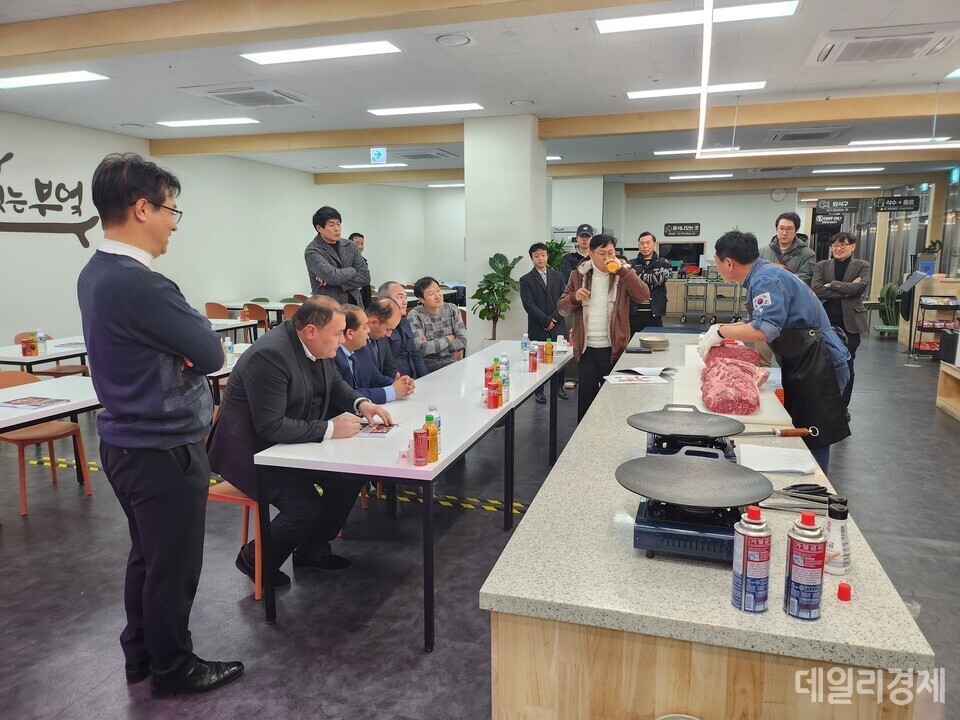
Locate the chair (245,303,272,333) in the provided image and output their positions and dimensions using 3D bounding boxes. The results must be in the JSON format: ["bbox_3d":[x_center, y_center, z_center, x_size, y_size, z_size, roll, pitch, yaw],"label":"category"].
[{"bbox_3d":[-3.489,-0.514,10.864,0.485,0.828,0.535,2,9,17],"label":"chair"}]

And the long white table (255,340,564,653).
[{"bbox_3d":[0.002,0.489,4.457,0.780,0.737,3.777,2,9,17],"label":"long white table"}]

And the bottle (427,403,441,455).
[{"bbox_3d":[-0.194,0.289,2.784,0.061,0.210,0.061,0,9,0],"label":"bottle"}]

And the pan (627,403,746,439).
[{"bbox_3d":[0.615,0.192,1.996,0.337,0.045,0.415,2,9,17],"label":"pan"}]

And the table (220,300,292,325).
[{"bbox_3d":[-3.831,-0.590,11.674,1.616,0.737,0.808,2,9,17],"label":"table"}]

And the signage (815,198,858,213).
[{"bbox_3d":[8.424,-3.633,15.683,0.890,0.300,0.050,2,9,17],"label":"signage"}]

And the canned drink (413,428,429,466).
[{"bbox_3d":[-0.234,0.349,2.647,0.054,0.134,0.054,2,9,17],"label":"canned drink"}]

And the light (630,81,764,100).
[{"bbox_3d":[1.993,-2.515,6.211,1.210,0.060,0.260,2,9,17],"label":"light"}]

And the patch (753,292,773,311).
[{"bbox_3d":[1.210,-0.251,2.850,0.079,0.054,0.012,-17,-13,24],"label":"patch"}]

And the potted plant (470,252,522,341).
[{"bbox_3d":[0.182,-0.370,7.337,0.570,1.570,0.520,2,9,17],"label":"potted plant"}]

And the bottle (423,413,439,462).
[{"bbox_3d":[-0.195,0.309,2.618,0.061,0.183,0.061,0,9,0],"label":"bottle"}]

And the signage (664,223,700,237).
[{"bbox_3d":[5.347,-3.424,17.559,0.909,0.338,0.040,2,9,17],"label":"signage"}]

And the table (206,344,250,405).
[{"bbox_3d":[-2.074,0.336,5.568,0.788,0.737,1.313,2,9,17],"label":"table"}]

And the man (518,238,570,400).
[{"bbox_3d":[0.696,-0.391,7.078,0.525,1.672,0.343,-2,9,-7],"label":"man"}]

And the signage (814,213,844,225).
[{"bbox_3d":[9.917,-4.001,18.887,0.747,0.283,0.040,2,9,17],"label":"signage"}]

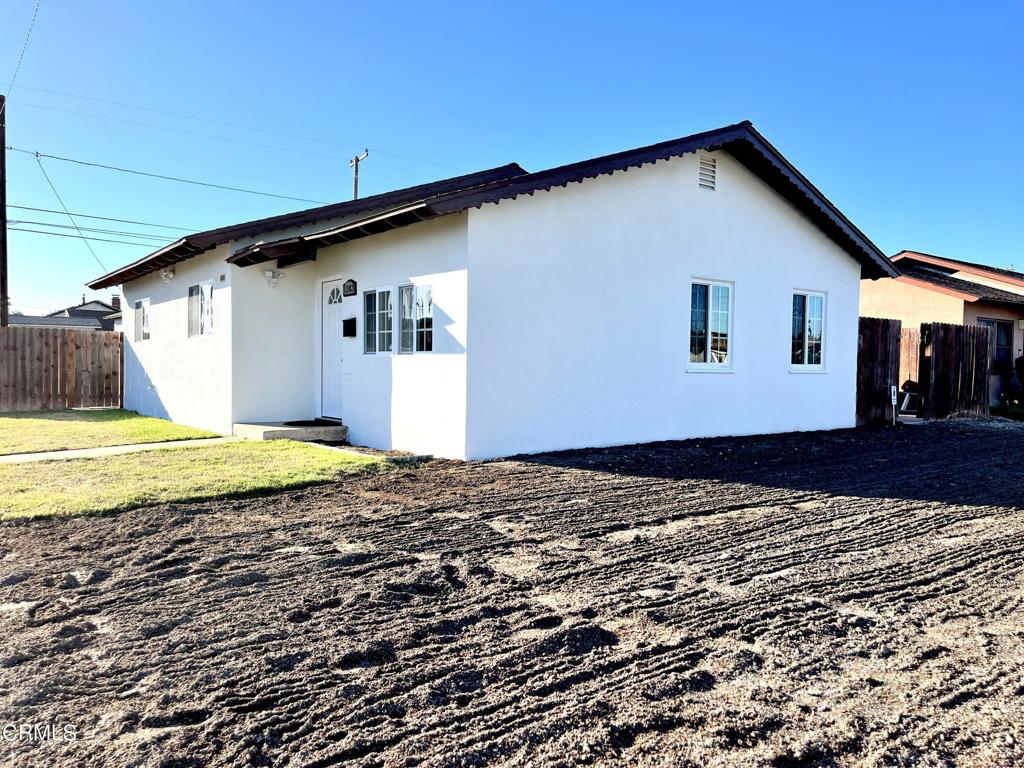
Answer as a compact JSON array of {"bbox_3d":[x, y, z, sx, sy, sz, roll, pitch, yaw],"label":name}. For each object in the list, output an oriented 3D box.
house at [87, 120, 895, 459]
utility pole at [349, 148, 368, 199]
[{"bbox_3d":[-1.432,-1.663,15.543,10.867,4.692,12.995,-1,2,-37],"label":"house"},{"bbox_3d":[-7.287,-5.470,36.167,0.320,10.824,2.500,0,2,-29],"label":"utility pole"}]

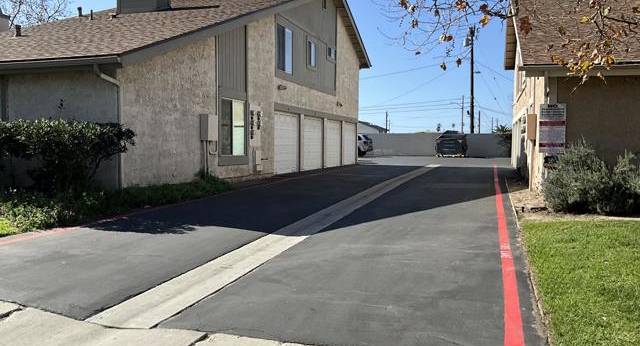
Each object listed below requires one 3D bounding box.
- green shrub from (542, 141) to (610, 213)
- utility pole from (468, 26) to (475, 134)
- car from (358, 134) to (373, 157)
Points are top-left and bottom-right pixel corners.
[{"bbox_3d":[4.480,0.020,9.400,1.180,1.130,1.100,1,3,18],"label":"green shrub"},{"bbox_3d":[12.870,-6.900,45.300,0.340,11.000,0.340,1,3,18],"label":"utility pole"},{"bbox_3d":[1.450,-2.050,39.500,4.700,1.720,1.900,1,3,17],"label":"car"}]

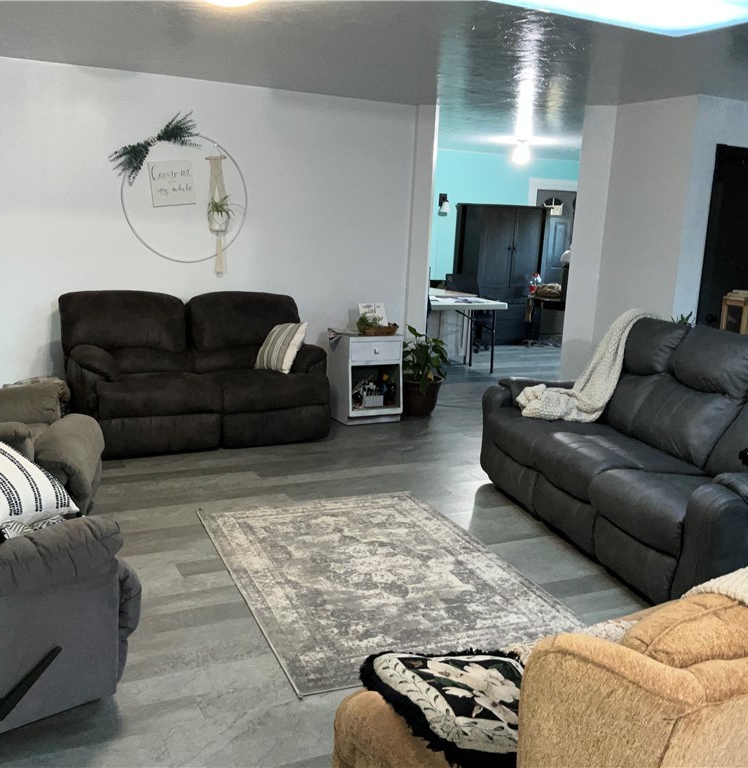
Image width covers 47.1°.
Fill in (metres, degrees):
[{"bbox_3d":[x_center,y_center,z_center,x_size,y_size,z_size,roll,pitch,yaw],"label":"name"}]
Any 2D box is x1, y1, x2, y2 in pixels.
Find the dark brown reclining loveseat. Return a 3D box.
[{"bbox_3d":[-1.228,-0.130,5.939,1.650,0.980,0.940,-4,13,-30],"label":"dark brown reclining loveseat"}]

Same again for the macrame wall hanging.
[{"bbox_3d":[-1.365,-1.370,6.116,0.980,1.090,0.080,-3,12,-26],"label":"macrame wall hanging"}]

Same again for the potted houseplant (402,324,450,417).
[{"bbox_3d":[0.359,-0.126,6.945,0.460,0.740,0.460,3,11,-1],"label":"potted houseplant"}]

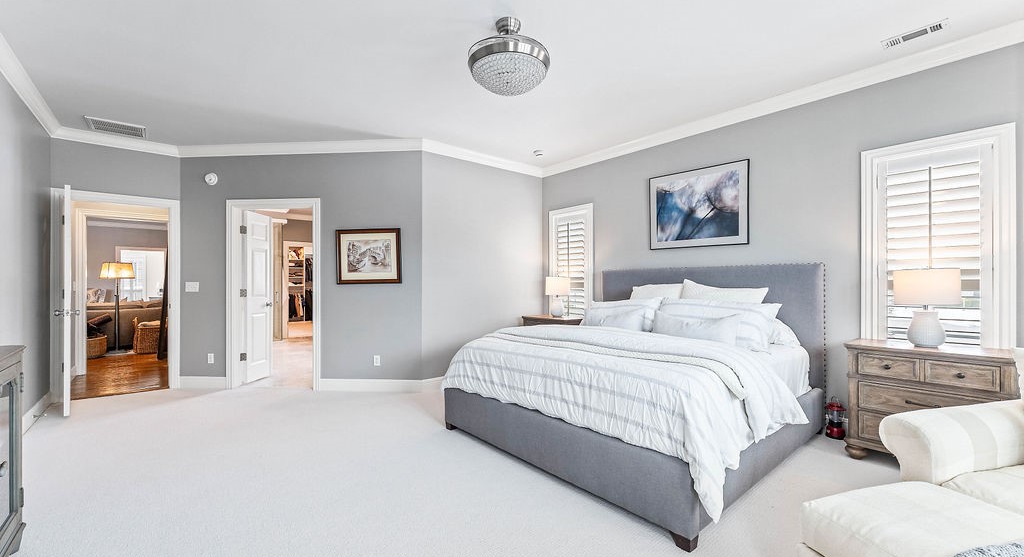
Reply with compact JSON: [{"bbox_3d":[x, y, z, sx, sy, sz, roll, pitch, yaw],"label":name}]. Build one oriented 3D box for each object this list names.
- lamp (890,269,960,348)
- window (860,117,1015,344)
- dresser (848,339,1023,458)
[{"bbox_3d":[2.684,0.191,2.580,0.305,0.510,0.305,0,-1,-41],"label":"lamp"},{"bbox_3d":[2.876,-0.178,2.728,0.090,1.530,0.735,0,-1,-41],"label":"window"},{"bbox_3d":[2.663,0.836,2.571,0.400,0.770,0.770,0,-1,-41],"label":"dresser"}]

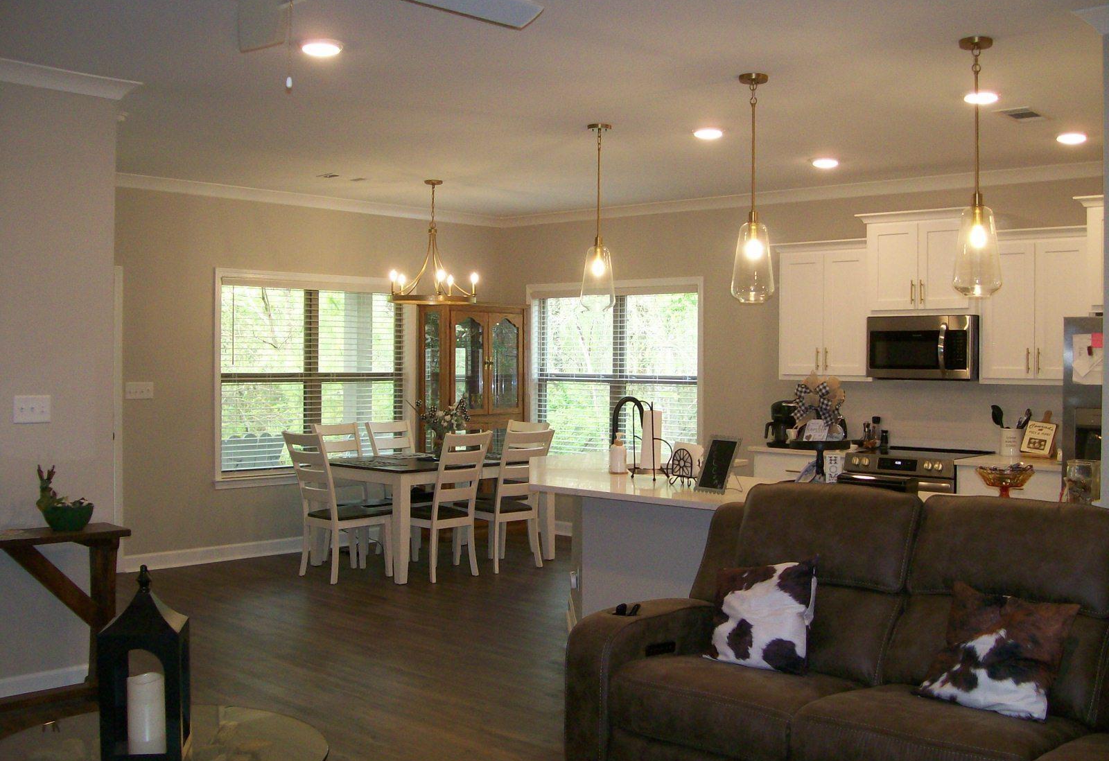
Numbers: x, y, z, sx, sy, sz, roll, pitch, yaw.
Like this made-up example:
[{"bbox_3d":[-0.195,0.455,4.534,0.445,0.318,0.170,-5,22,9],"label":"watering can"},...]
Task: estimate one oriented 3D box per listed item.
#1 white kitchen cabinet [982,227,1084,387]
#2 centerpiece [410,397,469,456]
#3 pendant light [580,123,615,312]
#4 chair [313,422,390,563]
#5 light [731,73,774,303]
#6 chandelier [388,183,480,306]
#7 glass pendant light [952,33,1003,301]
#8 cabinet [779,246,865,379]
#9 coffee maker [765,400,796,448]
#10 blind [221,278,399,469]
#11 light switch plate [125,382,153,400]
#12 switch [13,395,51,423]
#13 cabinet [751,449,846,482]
[{"bbox_3d":[2.923,-0.437,6.831,0.700,0.920,0.340,1,1,43],"label":"white kitchen cabinet"},{"bbox_3d":[-0.841,0.358,8.450,0.380,0.450,0.420,1,1,43],"label":"centerpiece"},{"bbox_3d":[0.231,-0.859,6.080,0.185,0.980,0.185,1,1,0],"label":"pendant light"},{"bbox_3d":[-1.430,0.827,8.430,0.460,1.000,0.560,-1,2,-45],"label":"chair"},{"bbox_3d":[0.881,-0.847,5.097,0.190,0.990,0.190,0,1,0],"label":"light"},{"bbox_3d":[-0.859,-0.968,8.200,0.630,0.870,0.630,1,1,5],"label":"chandelier"},{"bbox_3d":[1.673,-0.834,4.564,0.190,1.013,0.190,1,1,43],"label":"glass pendant light"},{"bbox_3d":[1.911,-0.458,7.792,0.710,0.920,0.340,1,1,43],"label":"cabinet"},{"bbox_3d":[1.541,0.285,7.833,0.180,0.320,0.230,1,1,43],"label":"coffee maker"},{"bbox_3d":[-1.936,-0.040,9.353,1.666,1.500,0.056,0,1,-42],"label":"blind"},{"bbox_3d":[-2.835,0.070,7.880,0.206,0.114,0.014,-1,1,-44],"label":"light switch plate"},{"bbox_3d":[-2.403,0.133,5.319,0.164,0.126,0.014,0,1,-42],"label":"switch"},{"bbox_3d":[1.921,0.966,8.403,0.728,0.912,0.583,1,1,42],"label":"cabinet"}]

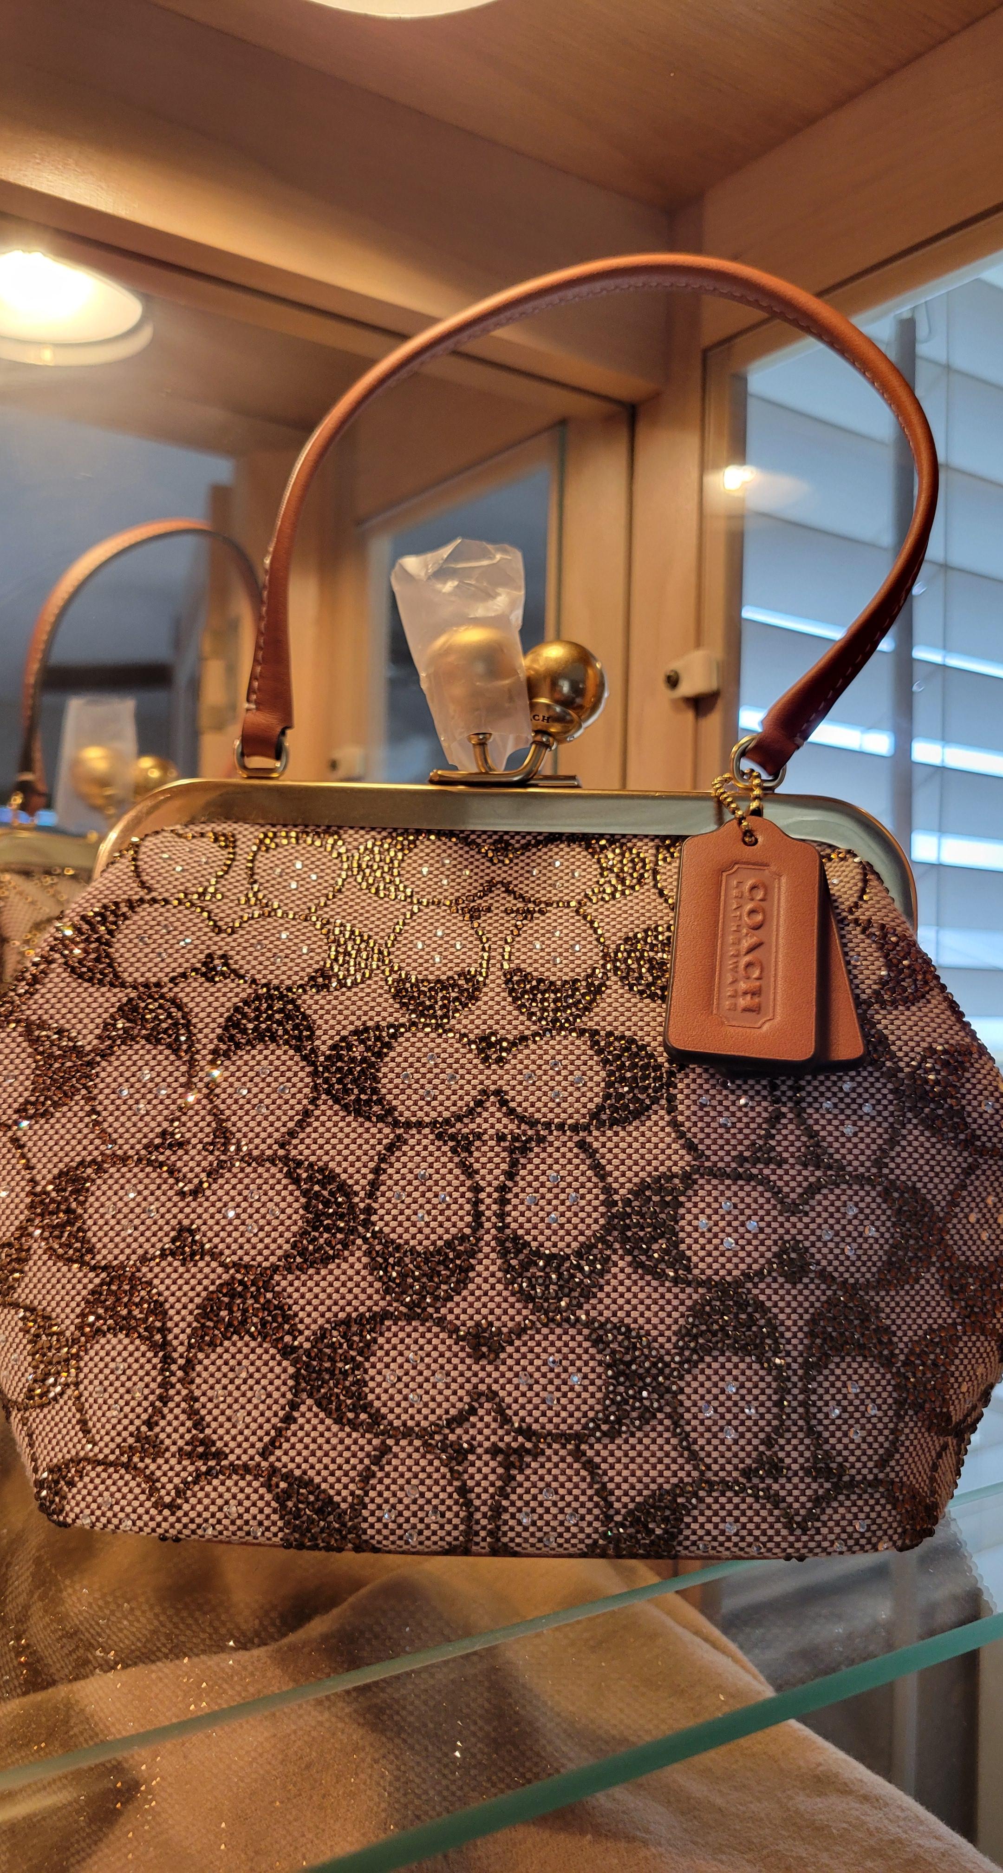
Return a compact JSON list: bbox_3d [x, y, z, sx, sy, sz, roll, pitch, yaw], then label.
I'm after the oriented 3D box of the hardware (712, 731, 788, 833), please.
[{"bbox_3d":[0.055,-0.034,0.313,0.017,0.022,0.009,1,-1,1],"label":"hardware"}]

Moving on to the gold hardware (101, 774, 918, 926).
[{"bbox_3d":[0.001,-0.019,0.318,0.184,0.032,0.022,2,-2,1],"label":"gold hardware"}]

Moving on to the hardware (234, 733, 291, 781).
[{"bbox_3d":[-0.054,-0.041,0.320,0.013,0.011,0.004,1,-1,1],"label":"hardware"}]

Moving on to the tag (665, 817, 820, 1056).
[{"bbox_3d":[0.052,-0.001,0.296,0.030,0.052,0.005,5,-18,0],"label":"tag"}]

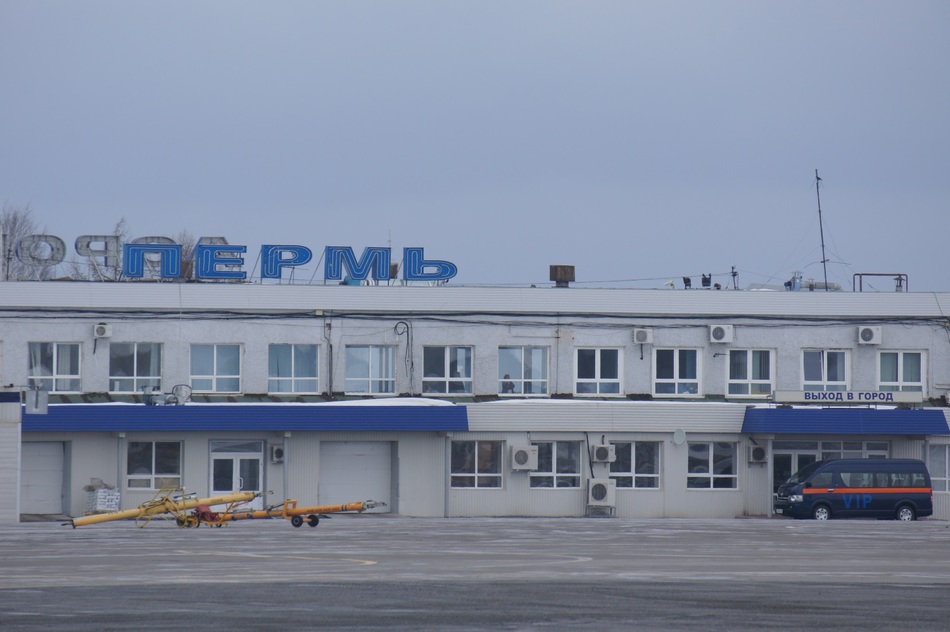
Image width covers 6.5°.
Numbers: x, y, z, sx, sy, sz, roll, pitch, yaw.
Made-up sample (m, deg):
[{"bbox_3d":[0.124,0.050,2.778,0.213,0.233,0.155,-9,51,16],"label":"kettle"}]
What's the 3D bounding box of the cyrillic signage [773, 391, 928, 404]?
[{"bbox_3d":[13.277,2.879,295.608,5.792,0.398,0.200,1,-1,-23],"label":"cyrillic signage"}]

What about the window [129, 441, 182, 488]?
[{"bbox_3d":[-11.115,5.179,288.332,1.980,1.680,0.150,1,-1,-21],"label":"window"}]

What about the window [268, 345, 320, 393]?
[{"bbox_3d":[-6.568,1.941,301.418,1.930,1.820,0.150,1,-1,-20],"label":"window"}]

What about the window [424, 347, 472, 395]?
[{"bbox_3d":[-0.986,1.961,297.726,1.900,1.750,0.150,1,-1,-21],"label":"window"}]

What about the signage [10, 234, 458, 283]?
[{"bbox_3d":[-8.454,-2.009,290.993,16.772,1.610,0.500,1,-1,-23],"label":"signage"}]

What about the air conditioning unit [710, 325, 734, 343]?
[{"bbox_3d":[8.795,0.642,297.508,0.867,0.616,0.300,1,-1,-23],"label":"air conditioning unit"}]

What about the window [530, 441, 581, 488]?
[{"bbox_3d":[2.853,5.261,293.693,1.900,1.710,0.150,1,-1,-21],"label":"window"}]

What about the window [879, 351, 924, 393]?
[{"bbox_3d":[15.934,2.180,309.608,1.930,1.820,0.150,1,-1,-20],"label":"window"}]

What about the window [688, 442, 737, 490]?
[{"bbox_3d":[8.476,5.346,296.438,1.900,1.760,0.150,1,-1,-20],"label":"window"}]

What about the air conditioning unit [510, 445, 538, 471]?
[{"bbox_3d":[1.785,5.037,293.622,0.940,0.850,0.340,1,-1,-20],"label":"air conditioning unit"}]

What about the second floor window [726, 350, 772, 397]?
[{"bbox_3d":[10.181,2.110,307.514,1.930,1.820,0.150,1,-1,-20],"label":"second floor window"}]

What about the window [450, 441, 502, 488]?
[{"bbox_3d":[0.046,5.238,292.616,1.900,1.720,0.150,1,-1,-21],"label":"window"}]

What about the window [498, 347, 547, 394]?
[{"bbox_3d":[1.713,1.933,294.836,1.940,1.742,0.120,1,-1,-23],"label":"window"}]

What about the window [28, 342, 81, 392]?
[{"bbox_3d":[-15.084,1.868,298.318,1.930,1.820,0.150,1,-1,-20],"label":"window"}]

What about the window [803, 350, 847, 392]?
[{"bbox_3d":[12.602,2.048,299.458,1.894,1.708,0.120,1,-1,-23],"label":"window"}]

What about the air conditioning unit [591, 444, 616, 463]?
[{"bbox_3d":[4.521,4.850,292.175,0.796,0.591,0.280,1,-1,-23],"label":"air conditioning unit"}]

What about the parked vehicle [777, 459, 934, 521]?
[{"bbox_3d":[13.353,6.179,292.885,5.380,2.285,1.880,1,-1,-22],"label":"parked vehicle"}]

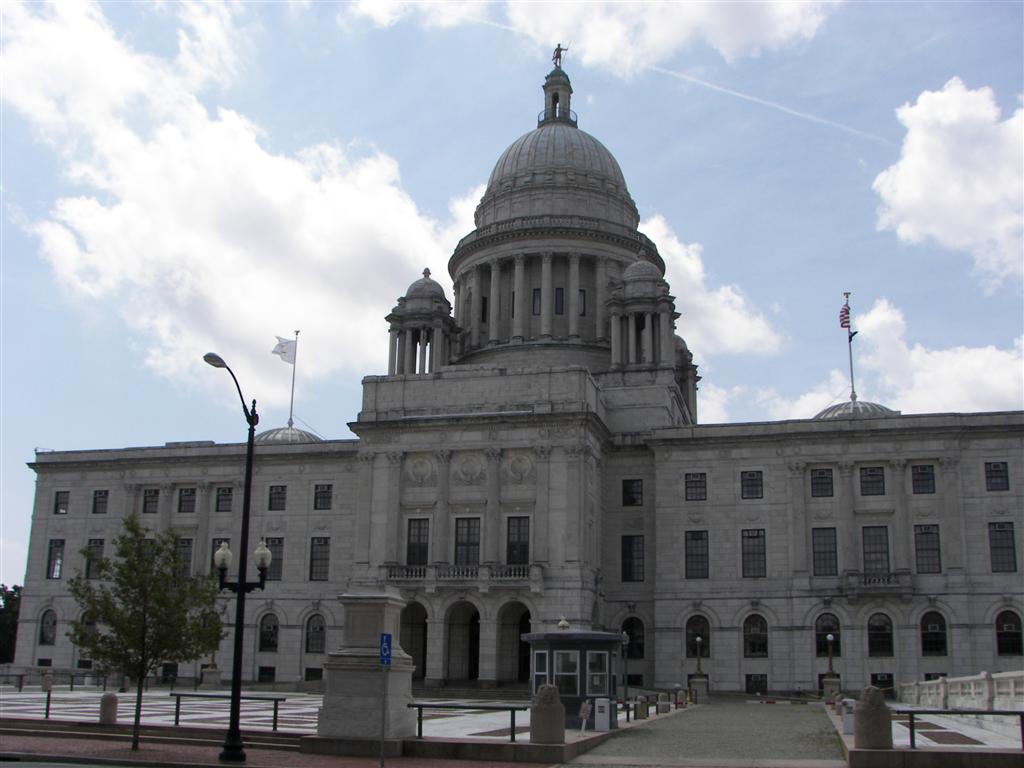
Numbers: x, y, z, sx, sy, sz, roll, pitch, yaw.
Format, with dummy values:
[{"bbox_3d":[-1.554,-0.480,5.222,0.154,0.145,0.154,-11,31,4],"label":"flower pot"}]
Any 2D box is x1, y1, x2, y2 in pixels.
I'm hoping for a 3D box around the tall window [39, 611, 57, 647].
[{"bbox_3d":[-45.051,23.665,103.282,1.864,3.418,0.300,-3,-15,15],"label":"tall window"}]

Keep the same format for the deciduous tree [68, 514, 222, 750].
[{"bbox_3d":[-9.292,6.301,27.000,3.800,5.800,3.800,-3,-15,15],"label":"deciduous tree"}]

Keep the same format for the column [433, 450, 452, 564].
[{"bbox_3d":[-5.341,9.492,81.844,1.300,8.809,1.150,-3,-15,14],"label":"column"}]

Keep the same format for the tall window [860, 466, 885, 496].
[{"bbox_3d":[28.316,7.652,83.576,1.748,2.237,0.350,-3,-15,14],"label":"tall window"}]

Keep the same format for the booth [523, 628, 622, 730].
[{"bbox_3d":[1.580,7.734,28.036,2.520,2.559,2.520,-3,-14,14],"label":"booth"}]

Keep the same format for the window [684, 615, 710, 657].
[{"bbox_3d":[15.153,20.431,86.220,1.844,3.410,0.403,-3,-16,15],"label":"window"}]

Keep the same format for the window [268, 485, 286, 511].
[{"bbox_3d":[-21.215,10.358,96.338,1.656,2.237,0.350,-3,-15,14],"label":"window"}]

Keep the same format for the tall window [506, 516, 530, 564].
[{"bbox_3d":[0.487,12.181,82.359,1.800,3.950,0.300,-3,-14,14],"label":"tall window"}]

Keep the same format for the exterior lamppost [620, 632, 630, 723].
[{"bbox_3d":[4.796,12.276,45.000,0.500,3.600,0.500,-3,-15,15],"label":"exterior lamppost"}]

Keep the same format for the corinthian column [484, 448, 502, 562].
[{"bbox_3d":[-1.404,9.297,80.822,1.300,8.809,1.150,-3,-15,14],"label":"corinthian column"}]

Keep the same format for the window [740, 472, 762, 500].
[{"bbox_3d":[20.271,8.506,90.131,1.810,2.370,0.300,-3,-15,15],"label":"window"}]

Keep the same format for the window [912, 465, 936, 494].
[{"bbox_3d":[32.805,7.612,84.907,1.692,2.300,0.403,-3,-16,15],"label":"window"}]

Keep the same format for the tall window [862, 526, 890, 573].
[{"bbox_3d":[28.987,13.225,84.686,1.950,4.000,0.300,-3,-14,14],"label":"tall window"}]

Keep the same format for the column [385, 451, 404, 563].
[{"bbox_3d":[-9.143,9.571,82.860,1.300,8.809,1.150,-3,-15,14],"label":"column"}]

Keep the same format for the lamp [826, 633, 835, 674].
[{"bbox_3d":[14.481,12.344,48.416,0.380,2.050,0.380,-3,-15,15],"label":"lamp"}]

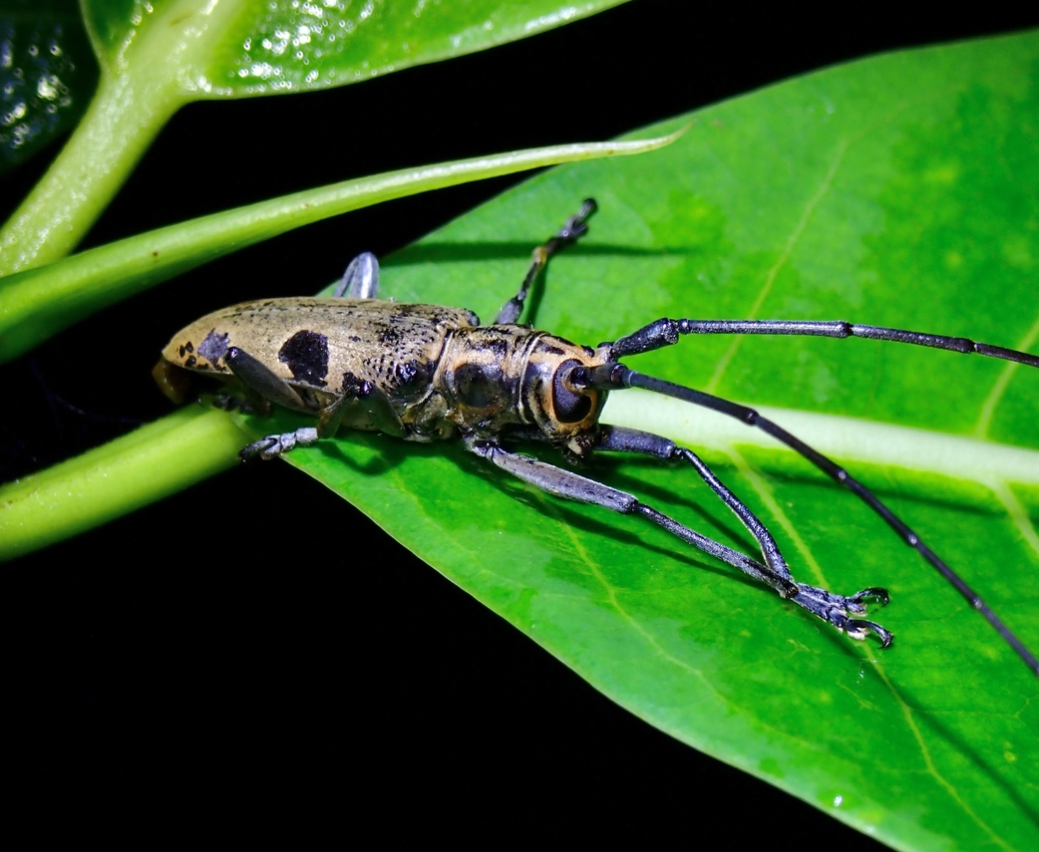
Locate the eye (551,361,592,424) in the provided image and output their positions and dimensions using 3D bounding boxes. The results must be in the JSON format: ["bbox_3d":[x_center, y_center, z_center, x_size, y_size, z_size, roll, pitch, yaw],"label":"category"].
[{"bbox_3d":[0.003,-0.002,0.180,0.002,0.003,0.001,0,19,6],"label":"eye"}]

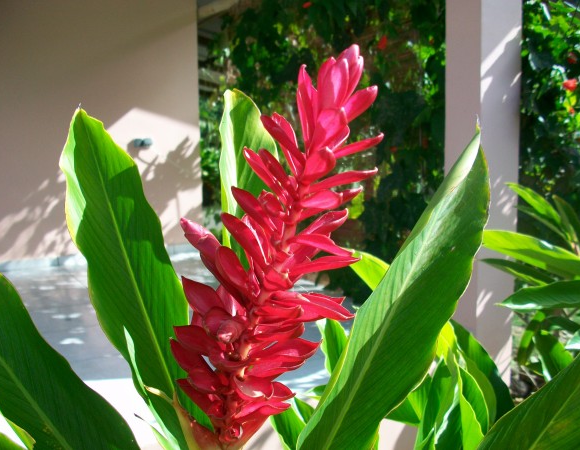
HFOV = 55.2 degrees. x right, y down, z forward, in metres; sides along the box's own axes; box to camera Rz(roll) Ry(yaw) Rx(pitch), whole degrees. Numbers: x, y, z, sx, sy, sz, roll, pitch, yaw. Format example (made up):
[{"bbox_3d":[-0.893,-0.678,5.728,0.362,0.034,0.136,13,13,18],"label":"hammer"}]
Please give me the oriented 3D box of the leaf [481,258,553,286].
[{"bbox_3d":[0.631,0.137,1.500,0.240,0.045,0.080,21,8,-7],"label":"leaf"}]

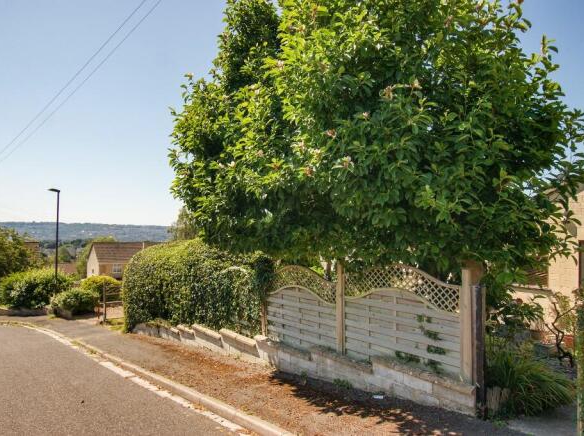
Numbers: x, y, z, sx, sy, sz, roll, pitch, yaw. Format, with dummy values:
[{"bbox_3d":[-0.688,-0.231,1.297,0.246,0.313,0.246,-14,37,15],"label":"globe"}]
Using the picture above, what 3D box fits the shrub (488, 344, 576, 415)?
[{"bbox_3d":[2.817,1.856,4.750,0.950,0.700,0.880,-1,-2,37],"label":"shrub"}]

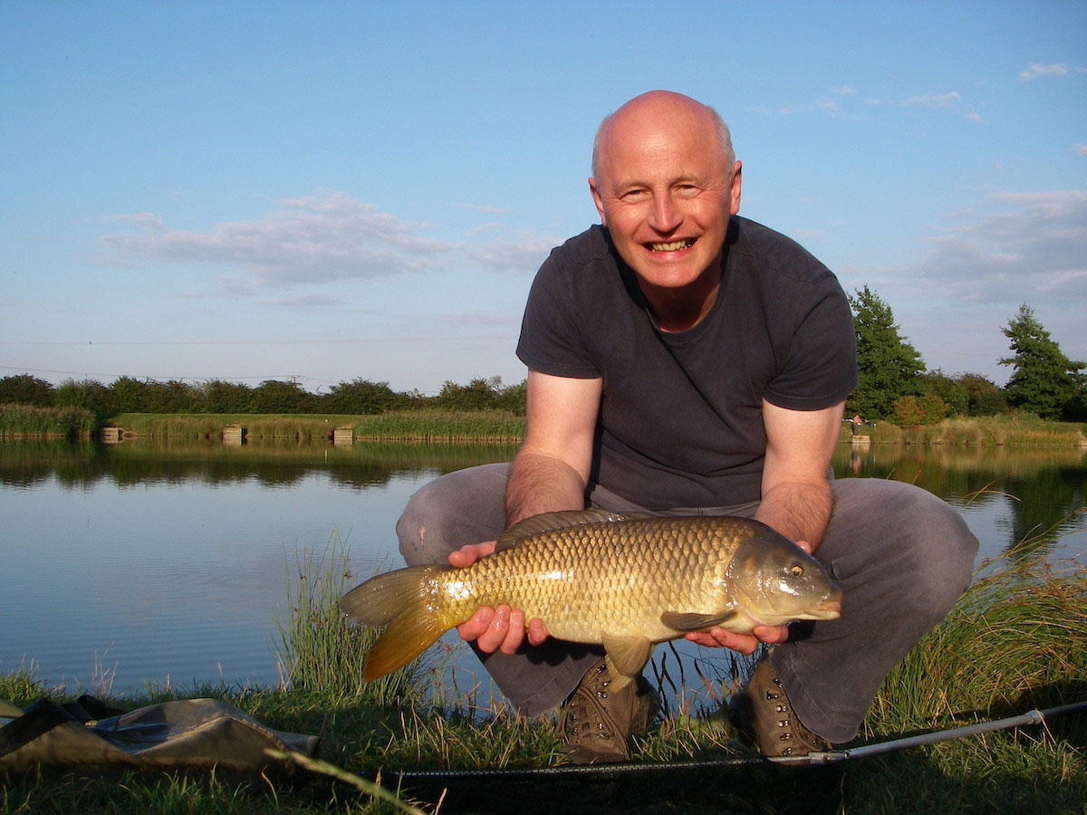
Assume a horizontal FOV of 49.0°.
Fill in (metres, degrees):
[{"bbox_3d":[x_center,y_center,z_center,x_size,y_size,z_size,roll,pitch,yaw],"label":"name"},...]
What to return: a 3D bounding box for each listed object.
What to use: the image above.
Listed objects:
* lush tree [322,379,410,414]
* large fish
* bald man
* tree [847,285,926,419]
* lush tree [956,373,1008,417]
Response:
[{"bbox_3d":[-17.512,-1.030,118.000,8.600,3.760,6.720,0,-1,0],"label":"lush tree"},{"bbox_3d":[0.050,0.199,1.250,0.525,0.185,0.110,0,-1,0],"label":"large fish"},{"bbox_3d":[0.190,0.050,1.600,0.770,0.900,0.840,0,-1,3],"label":"bald man"},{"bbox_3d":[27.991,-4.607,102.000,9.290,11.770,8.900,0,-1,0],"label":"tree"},{"bbox_3d":[39.640,-1.025,108.000,5.250,4.180,4.920,0,-1,0],"label":"lush tree"}]

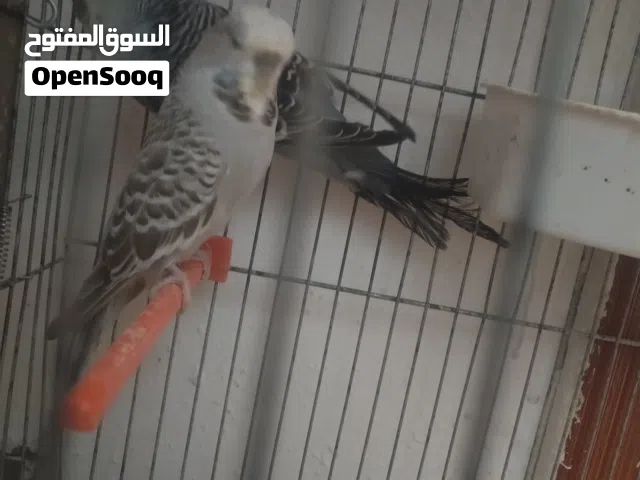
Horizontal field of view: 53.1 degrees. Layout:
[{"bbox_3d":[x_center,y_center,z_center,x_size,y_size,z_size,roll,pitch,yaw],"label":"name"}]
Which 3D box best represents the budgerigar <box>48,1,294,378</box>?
[{"bbox_3d":[-0.063,-0.013,0.257,0.084,0.165,0.055,12,7,12],"label":"budgerigar"}]

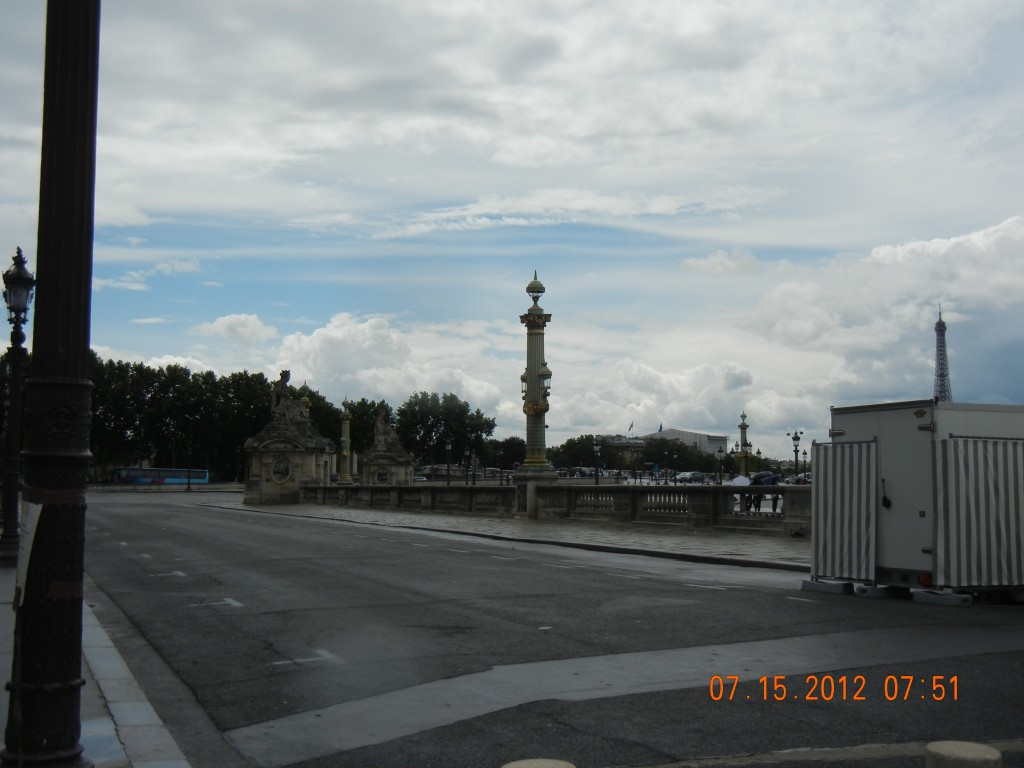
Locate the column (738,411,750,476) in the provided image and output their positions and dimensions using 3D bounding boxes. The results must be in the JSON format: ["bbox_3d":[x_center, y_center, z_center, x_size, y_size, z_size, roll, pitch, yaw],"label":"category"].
[{"bbox_3d":[31.214,8.044,154.889,1.550,8.850,1.550,0,-5,3],"label":"column"}]

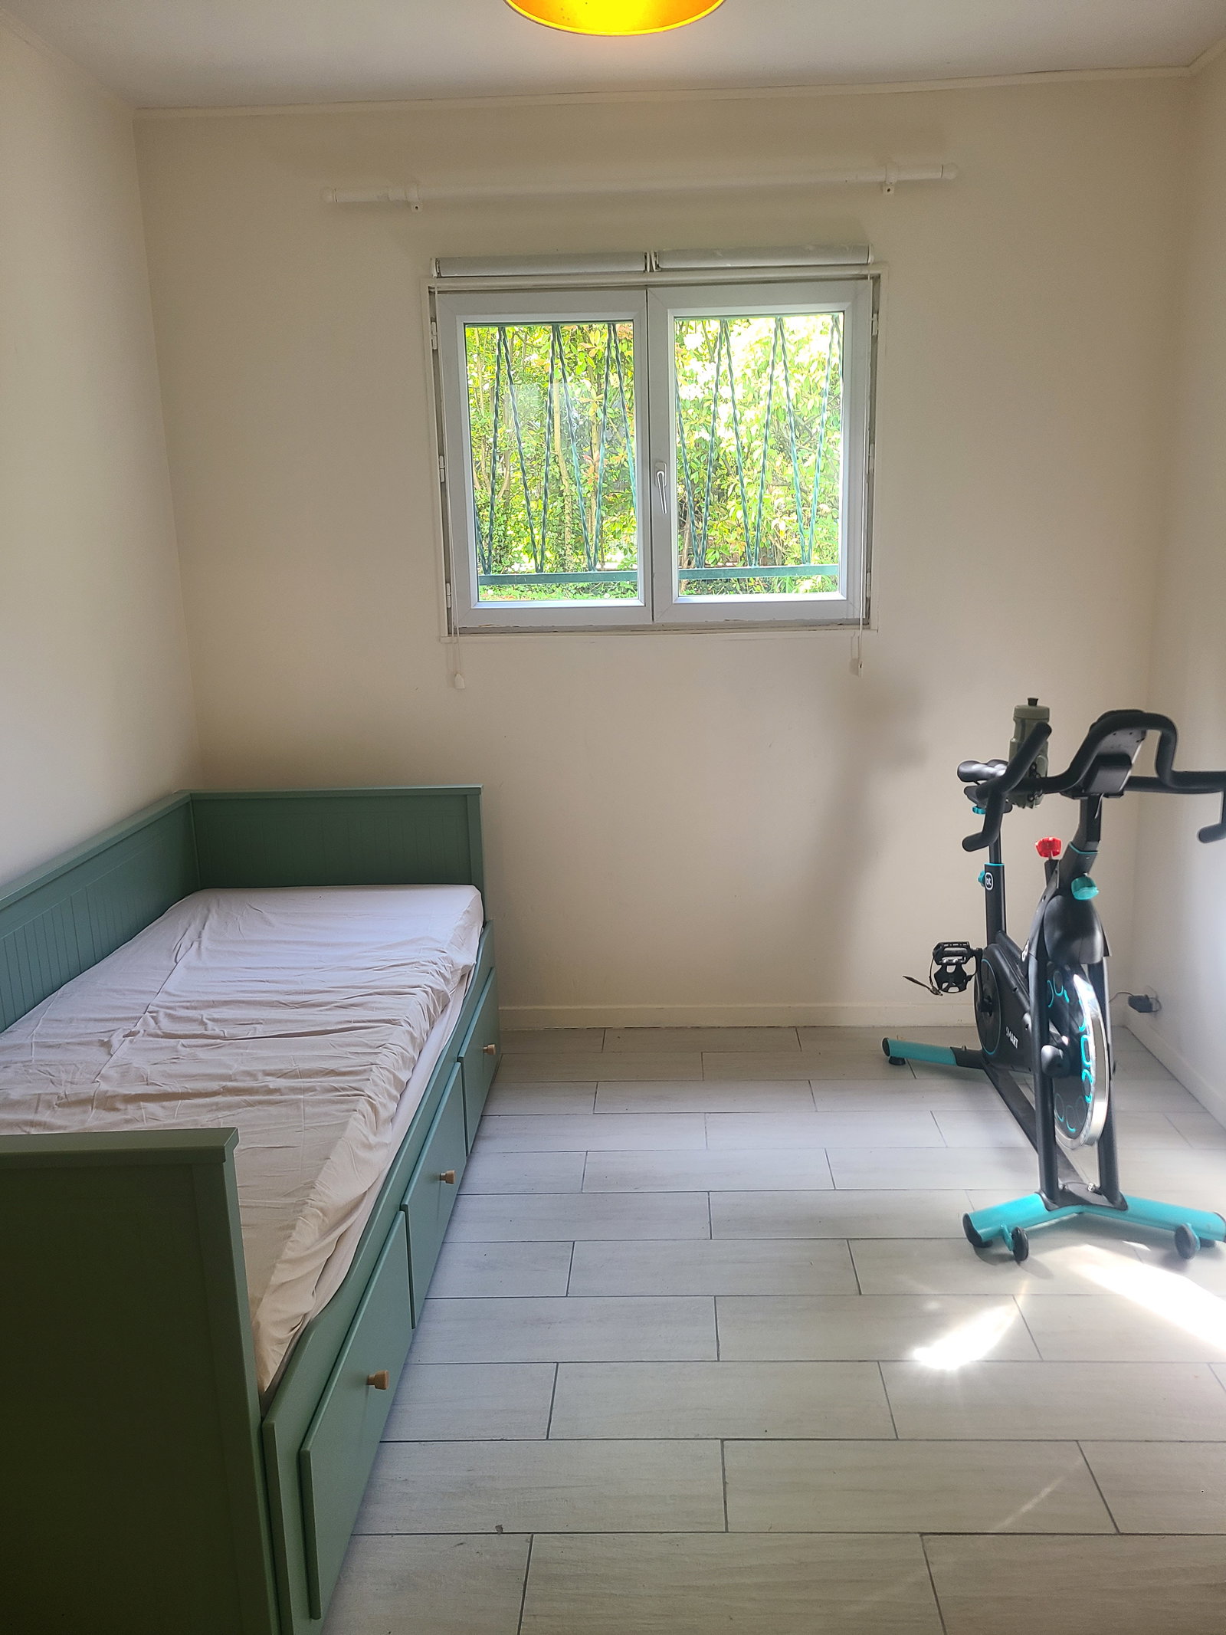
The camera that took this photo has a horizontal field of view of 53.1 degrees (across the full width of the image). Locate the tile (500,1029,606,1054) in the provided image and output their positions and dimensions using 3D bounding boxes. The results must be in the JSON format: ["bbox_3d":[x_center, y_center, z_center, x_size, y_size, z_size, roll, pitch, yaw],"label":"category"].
[{"bbox_3d":[-0.326,0.705,3.841,0.598,0.011,0.202,-1,13,3],"label":"tile"}]

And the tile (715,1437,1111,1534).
[{"bbox_3d":[0.482,1.089,1.994,0.598,0.011,0.202,-1,13,3],"label":"tile"}]

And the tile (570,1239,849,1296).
[{"bbox_3d":[0.212,0.961,2.609,0.598,0.011,0.202,-1,13,3],"label":"tile"}]

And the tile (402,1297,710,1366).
[{"bbox_3d":[-0.096,1.011,2.421,0.600,0.010,0.200,-1,13,2],"label":"tile"}]

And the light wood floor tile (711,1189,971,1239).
[{"bbox_3d":[0.523,0.908,2.792,0.598,0.011,0.202,-1,13,3],"label":"light wood floor tile"}]

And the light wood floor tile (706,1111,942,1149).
[{"bbox_3d":[0.544,0.816,3.184,0.600,0.010,0.200,-1,13,2],"label":"light wood floor tile"}]

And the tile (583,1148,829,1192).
[{"bbox_3d":[0.232,0.871,3.008,0.598,0.011,0.202,-1,13,3],"label":"tile"}]

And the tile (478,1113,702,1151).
[{"bbox_3d":[-0.057,0.828,3.209,0.600,0.010,0.200,-1,13,2],"label":"tile"}]

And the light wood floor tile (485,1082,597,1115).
[{"bbox_3d":[-0.346,0.795,3.441,0.598,0.011,0.202,-1,13,3],"label":"light wood floor tile"}]

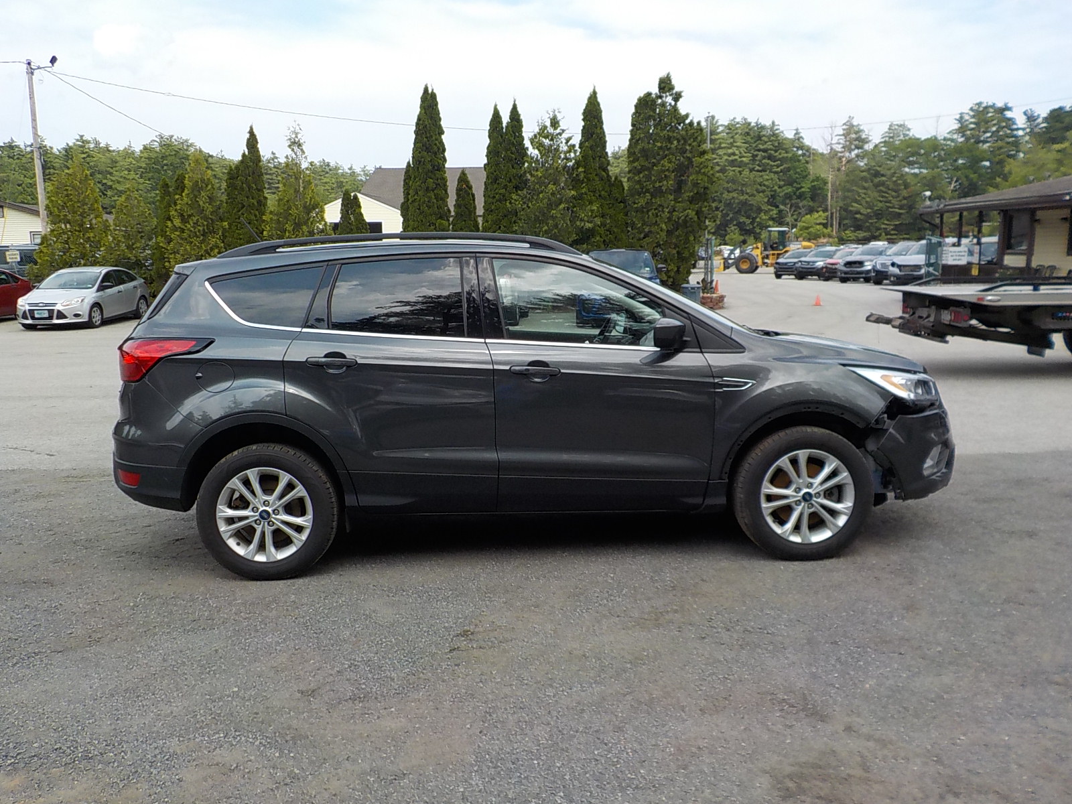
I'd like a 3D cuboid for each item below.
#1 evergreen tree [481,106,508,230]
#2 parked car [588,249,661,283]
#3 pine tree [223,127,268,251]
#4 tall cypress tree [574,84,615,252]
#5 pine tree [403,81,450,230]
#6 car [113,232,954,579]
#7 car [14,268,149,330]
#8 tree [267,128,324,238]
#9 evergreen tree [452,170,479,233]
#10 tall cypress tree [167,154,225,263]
[{"bbox_3d":[-1.163,-5.808,27.729,0.950,5.933,0.950,-1,9,0],"label":"evergreen tree"},{"bbox_3d":[1.905,-2.734,21.544,1.830,1.670,4.350,0,9,4],"label":"parked car"},{"bbox_3d":[-8.466,-5.432,27.767,1.450,5.446,1.450,-1,9,0],"label":"pine tree"},{"bbox_3d":[1.685,-5.752,26.427,1.400,6.091,1.400,-1,9,0],"label":"tall cypress tree"},{"bbox_3d":[-3.113,-6.057,27.683,1.500,6.511,1.500,-1,9,0],"label":"pine tree"},{"bbox_3d":[0.004,-0.130,5.408,4.530,1.690,1.900,-2,9,-3],"label":"car"},{"bbox_3d":[-11.508,-2.721,23.805,1.860,1.468,4.534,-1,9,0],"label":"car"},{"bbox_3d":[-7.061,-5.458,27.767,1.800,5.444,1.800,-1,9,0],"label":"tree"},{"bbox_3d":[-2.009,-4.670,26.794,0.950,3.959,0.950,-1,9,0],"label":"evergreen tree"},{"bbox_3d":[-10.323,-5.185,28.309,1.800,4.769,1.800,-1,9,0],"label":"tall cypress tree"}]

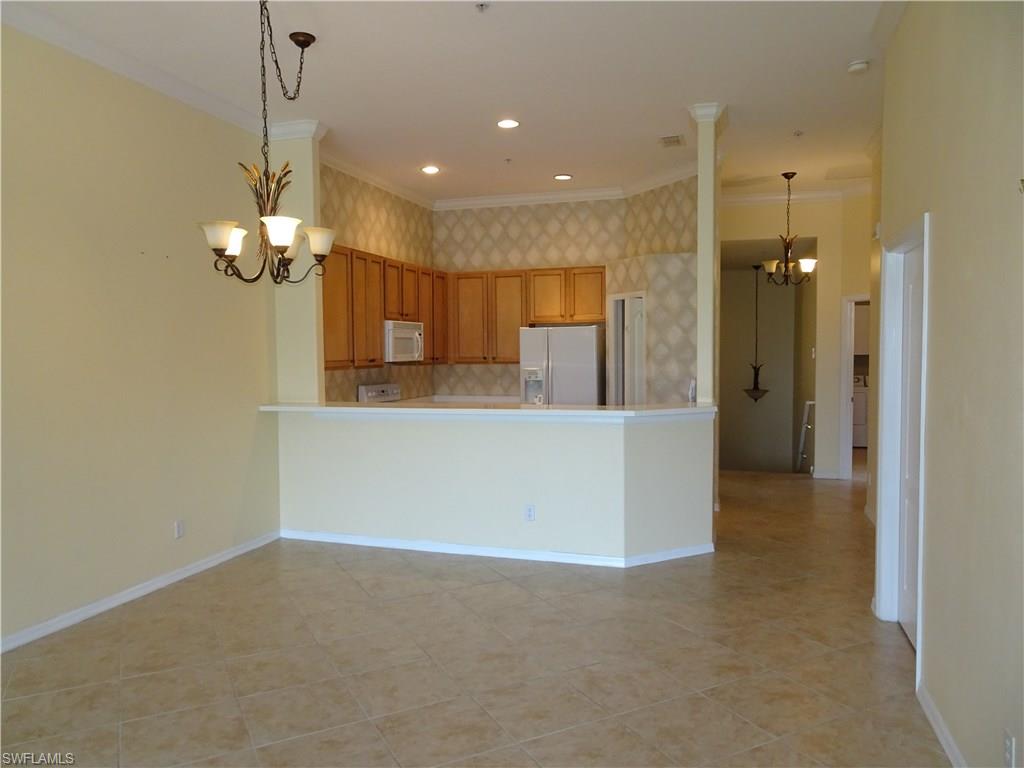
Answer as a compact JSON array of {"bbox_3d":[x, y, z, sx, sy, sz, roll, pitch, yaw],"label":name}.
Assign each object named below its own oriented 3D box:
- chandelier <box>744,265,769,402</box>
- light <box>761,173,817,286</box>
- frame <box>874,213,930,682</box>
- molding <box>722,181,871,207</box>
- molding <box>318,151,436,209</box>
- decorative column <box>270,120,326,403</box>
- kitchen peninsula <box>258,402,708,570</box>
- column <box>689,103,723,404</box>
[{"bbox_3d":[3.849,-0.781,11.150,0.400,2.149,0.400,0,3,18],"label":"chandelier"},{"bbox_3d":[2.887,-1.611,7.415,0.580,1.158,0.560,0,3,18],"label":"light"},{"bbox_3d":[2.003,0.304,3.551,0.150,2.102,0.969,0,3,18],"label":"frame"},{"bbox_3d":[3.230,-2.177,8.218,1.547,0.115,0.120,0,3,18],"label":"molding"},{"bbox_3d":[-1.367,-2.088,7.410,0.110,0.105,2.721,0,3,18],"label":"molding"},{"bbox_3d":[-1.703,-0.942,5.747,0.505,2.221,0.202,0,3,18],"label":"decorative column"},{"bbox_3d":[-0.194,0.719,5.609,3.475,1.120,0.980,0,3,18],"label":"kitchen peninsula"},{"bbox_3d":[1.477,-0.963,5.419,0.260,2.221,0.260,0,3,18],"label":"column"}]

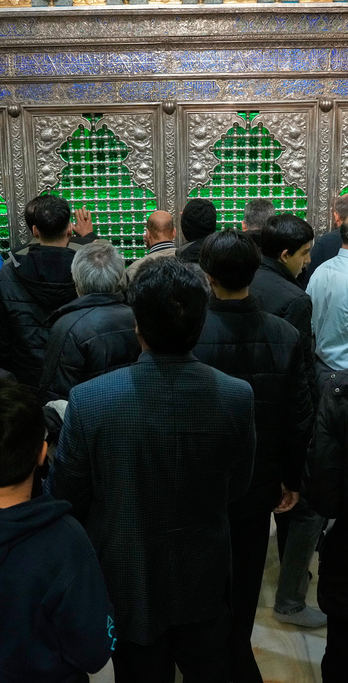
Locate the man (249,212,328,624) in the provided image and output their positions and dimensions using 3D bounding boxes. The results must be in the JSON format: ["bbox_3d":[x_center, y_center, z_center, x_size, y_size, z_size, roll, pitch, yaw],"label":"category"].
[{"bbox_3d":[0.398,0.356,3.190,0.370,1.728,0.490,-14,19,-42],"label":"man"}]

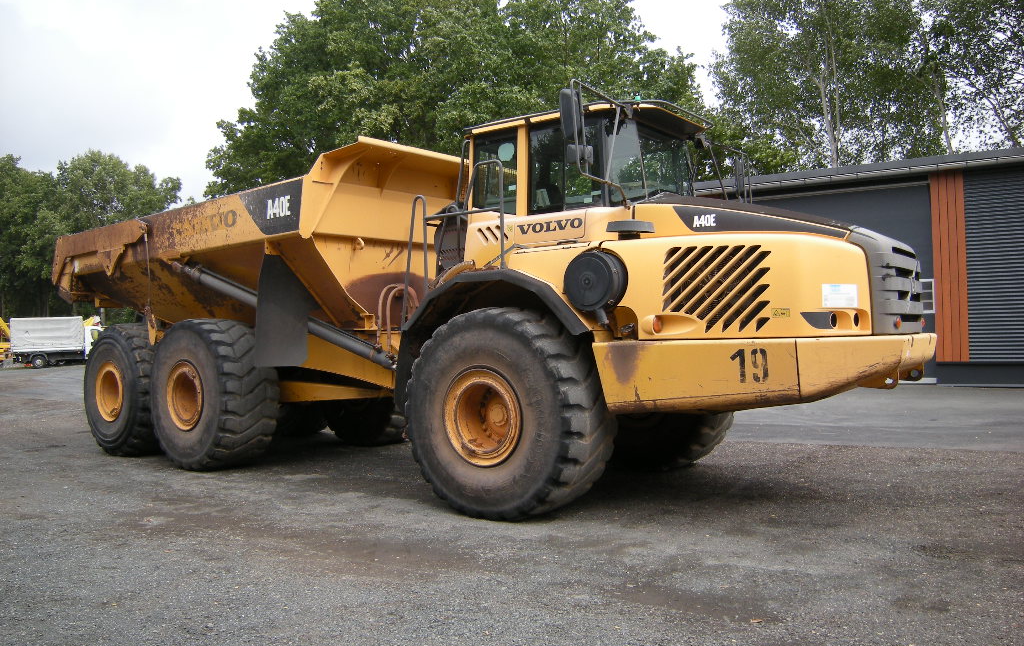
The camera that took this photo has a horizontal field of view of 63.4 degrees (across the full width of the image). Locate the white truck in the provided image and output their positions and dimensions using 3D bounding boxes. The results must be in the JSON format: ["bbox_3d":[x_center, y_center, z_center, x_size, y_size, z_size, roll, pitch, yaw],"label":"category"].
[{"bbox_3d":[-24.915,0.985,47.239,6.000,2.880,2.150,-1,-1,-25],"label":"white truck"}]

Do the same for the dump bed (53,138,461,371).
[{"bbox_3d":[-3.139,-0.768,11.413,6.700,2.050,3.360,-2,-1,40],"label":"dump bed"}]

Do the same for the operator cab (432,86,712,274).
[{"bbox_3d":[0.752,-1.237,8.187,2.100,1.560,1.720,-2,-1,35],"label":"operator cab"}]

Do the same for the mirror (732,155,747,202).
[{"bbox_3d":[2.495,-1.585,9.085,0.100,0.480,0.240,-1,-1,10],"label":"mirror"}]

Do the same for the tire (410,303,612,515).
[{"bbox_3d":[-0.033,0.748,7.175,1.844,1.790,0.760,-2,-1,35],"label":"tire"}]

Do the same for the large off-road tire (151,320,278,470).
[{"bbox_3d":[-3.651,0.853,10.124,1.844,1.790,0.760,-2,-1,40],"label":"large off-road tire"}]

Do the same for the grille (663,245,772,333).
[{"bbox_3d":[1.533,-0.258,6.224,0.880,0.680,0.070,-2,-1,35],"label":"grille"}]

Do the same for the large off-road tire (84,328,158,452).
[{"bbox_3d":[-5.136,0.897,11.371,1.844,1.790,0.760,-2,-1,40],"label":"large off-road tire"}]

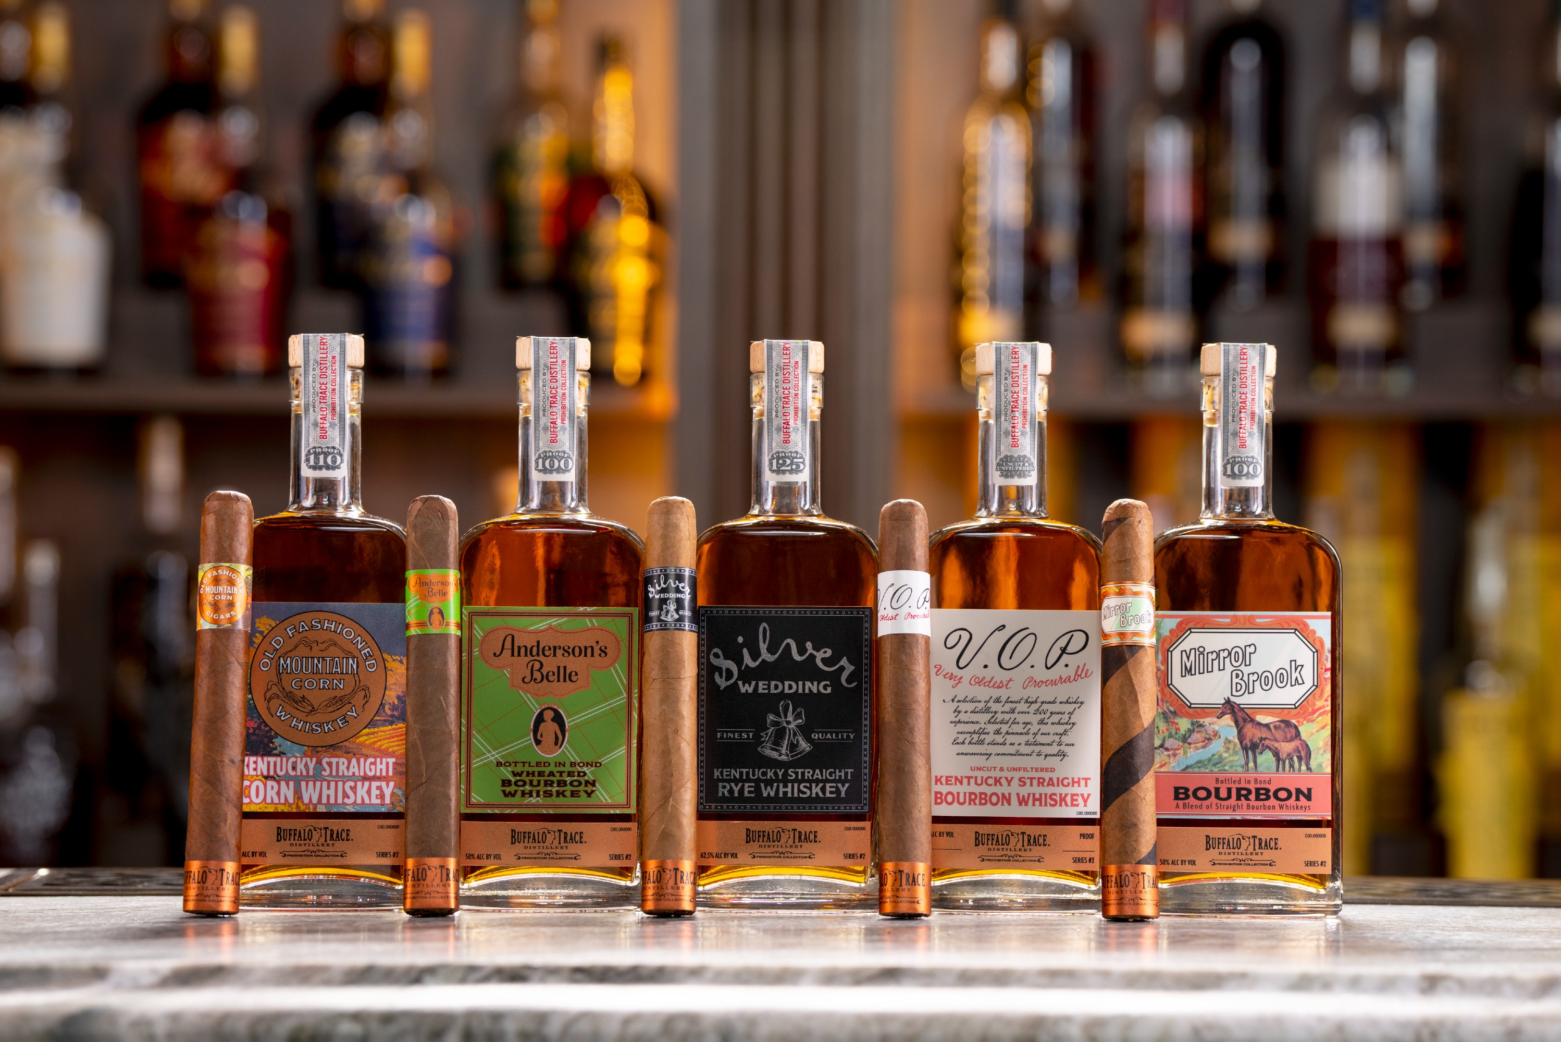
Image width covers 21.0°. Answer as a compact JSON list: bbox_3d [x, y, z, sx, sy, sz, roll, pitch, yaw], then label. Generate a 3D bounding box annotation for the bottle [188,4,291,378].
[{"bbox_3d":[-0.445,-0.271,3.470,0.083,0.306,0.083,0,0,-2],"label":"bottle"}]

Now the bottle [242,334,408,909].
[{"bbox_3d":[-0.171,0.037,1.574,0.074,0.212,0.052,0,0,-2],"label":"bottle"}]

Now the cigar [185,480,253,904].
[{"bbox_3d":[-0.205,0.066,1.539,0.020,0.155,0.020,2,-1,-2],"label":"cigar"}]

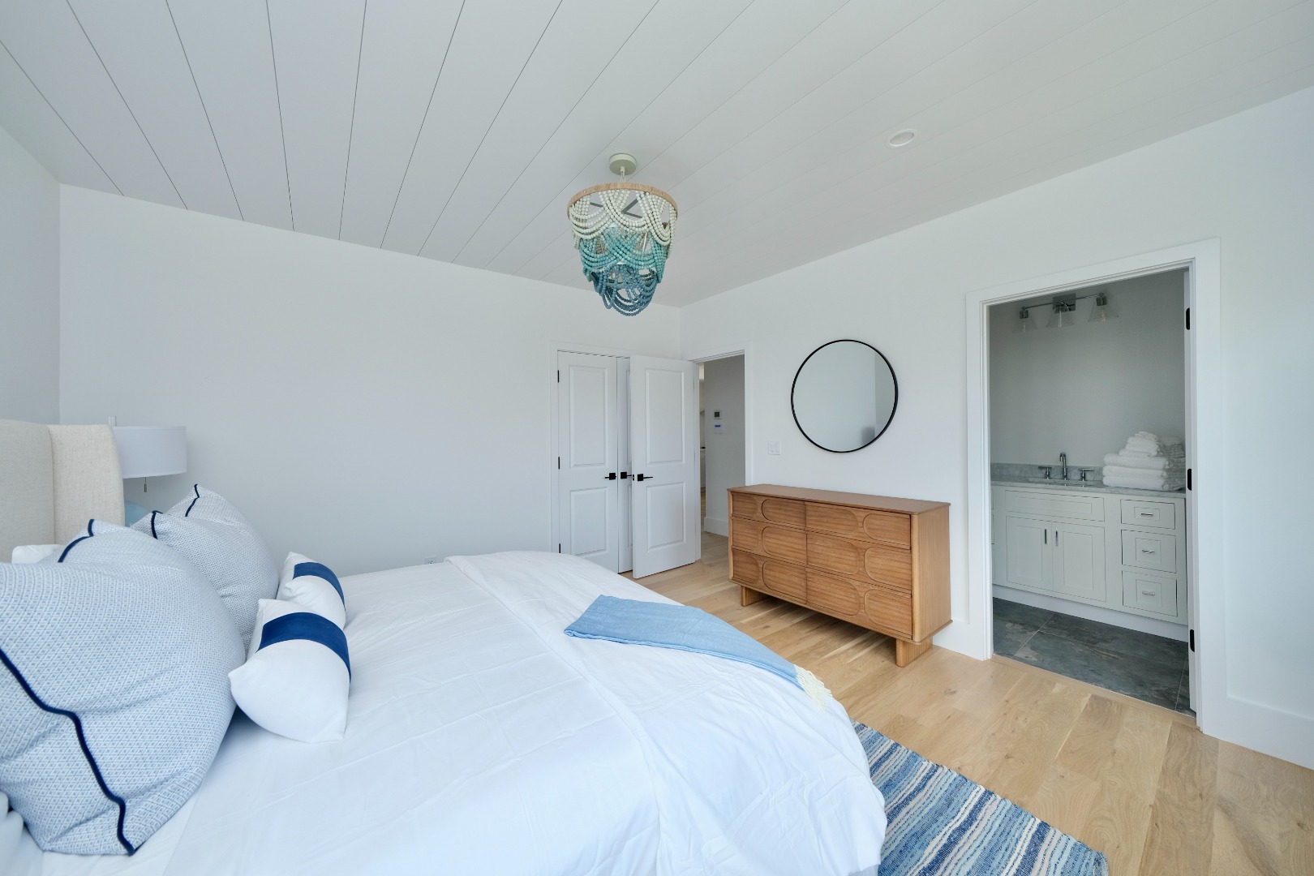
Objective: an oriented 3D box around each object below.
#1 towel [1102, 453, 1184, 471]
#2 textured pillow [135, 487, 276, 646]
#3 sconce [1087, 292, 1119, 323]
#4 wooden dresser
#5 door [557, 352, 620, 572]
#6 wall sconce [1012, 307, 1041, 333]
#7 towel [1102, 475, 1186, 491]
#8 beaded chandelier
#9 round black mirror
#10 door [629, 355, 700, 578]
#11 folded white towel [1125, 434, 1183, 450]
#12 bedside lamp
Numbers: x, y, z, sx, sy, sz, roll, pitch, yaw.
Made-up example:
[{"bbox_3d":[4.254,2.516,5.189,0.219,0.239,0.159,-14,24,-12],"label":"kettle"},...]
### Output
[{"bbox_3d":[3.287,0.156,2.925,0.360,0.070,0.290,0,0,-20],"label":"towel"},{"bbox_3d":[-1.601,0.432,1.615,0.230,0.520,0.600,-31,18,-34],"label":"textured pillow"},{"bbox_3d":[3.299,-0.971,3.239,0.165,0.200,0.160,-1,0,-37],"label":"sconce"},{"bbox_3d":[1.151,0.834,2.999,0.445,0.872,1.375,-1,0,-37],"label":"wooden dresser"},{"bbox_3d":[-0.617,0.264,4.001,0.605,2.035,0.042,-1,0,-37],"label":"door"},{"bbox_3d":[3.035,-0.988,3.614,0.150,0.195,0.150,0,0,-38],"label":"wall sconce"},{"bbox_3d":[3.287,0.293,2.927,0.360,0.073,0.290,0,0,-20],"label":"towel"},{"bbox_3d":[-0.158,-0.955,2.079,0.515,0.710,0.515,-1,0,0],"label":"beaded chandelier"},{"bbox_3d":[1.318,-0.295,3.157,0.030,0.812,0.812,-1,0,-37],"label":"round black mirror"},{"bbox_3d":[0.070,0.260,4.270,0.765,2.035,0.042,-1,0,-37],"label":"door"},{"bbox_3d":[3.297,0.038,2.907,0.310,0.075,0.155,0,0,-20],"label":"folded white towel"},{"bbox_3d":[-2.413,0.285,1.943,0.405,0.680,0.405,-1,0,-37],"label":"bedside lamp"}]

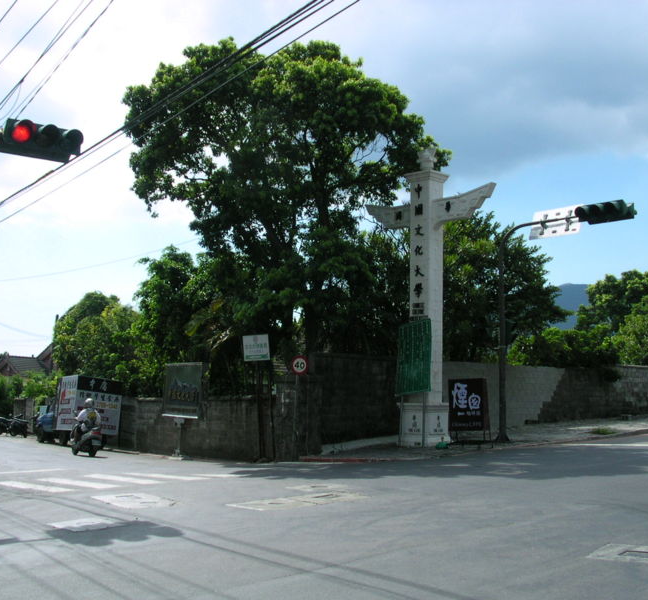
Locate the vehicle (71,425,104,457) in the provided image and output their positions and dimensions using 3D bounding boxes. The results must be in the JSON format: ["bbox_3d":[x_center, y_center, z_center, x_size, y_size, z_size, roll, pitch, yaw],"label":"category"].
[{"bbox_3d":[-6.305,3.571,22.700,0.680,1.120,1.800,5,-7,-38],"label":"vehicle"}]

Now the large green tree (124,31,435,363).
[{"bbox_3d":[-1.171,-1.992,26.000,9.400,11.600,9.000,0,-6,0],"label":"large green tree"}]

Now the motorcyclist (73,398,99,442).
[{"bbox_3d":[-6.331,3.199,22.700,0.600,1.170,0.750,5,-7,-38],"label":"motorcyclist"}]

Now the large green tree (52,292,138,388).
[{"bbox_3d":[-8.270,2.376,31.500,3.800,5.300,3.800,0,-6,0],"label":"large green tree"}]

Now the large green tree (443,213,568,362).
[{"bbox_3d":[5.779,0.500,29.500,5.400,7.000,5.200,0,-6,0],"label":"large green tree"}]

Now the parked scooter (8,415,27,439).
[{"bbox_3d":[-13.567,5.636,38.100,0.680,1.080,1.800,5,-8,-42],"label":"parked scooter"}]

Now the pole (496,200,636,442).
[{"bbox_3d":[5.204,0.634,19.085,3.450,5.200,0.700,-5,-8,45],"label":"pole"}]

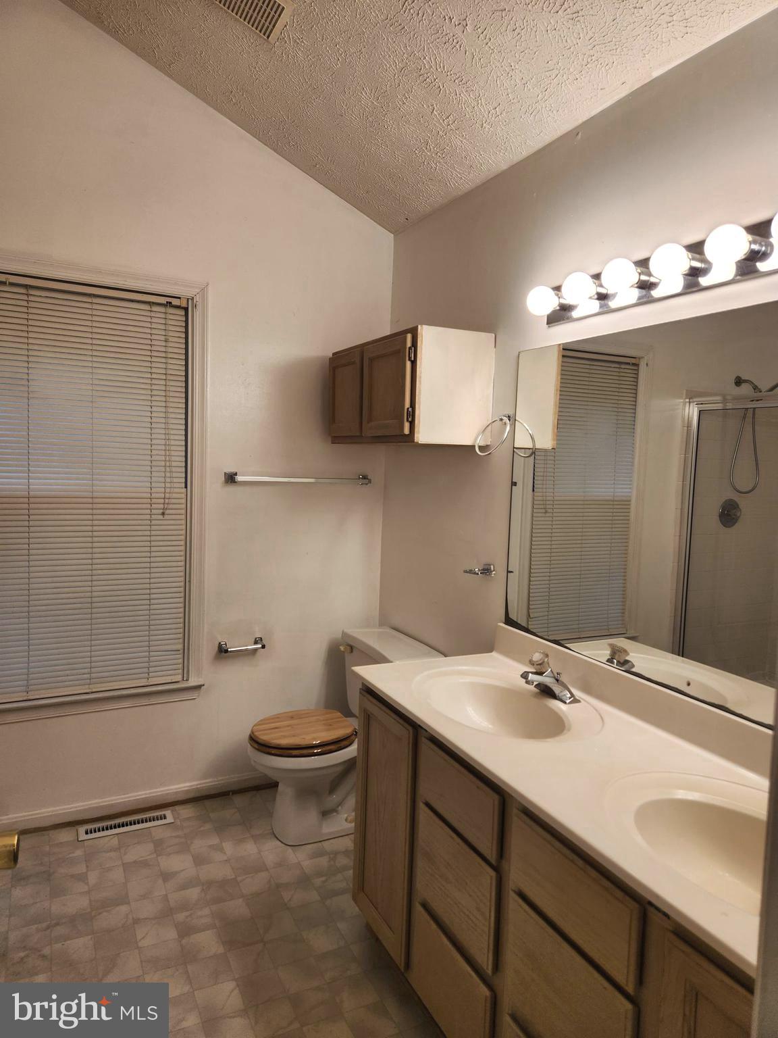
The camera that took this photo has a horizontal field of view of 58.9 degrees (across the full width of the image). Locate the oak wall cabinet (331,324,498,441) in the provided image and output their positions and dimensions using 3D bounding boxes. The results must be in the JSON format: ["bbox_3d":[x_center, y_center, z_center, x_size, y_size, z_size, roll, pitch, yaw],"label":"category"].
[{"bbox_3d":[0.051,-0.477,2.641,0.320,0.383,0.756,-1,6,-26],"label":"oak wall cabinet"}]

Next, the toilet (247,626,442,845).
[{"bbox_3d":[-0.210,0.859,2.742,0.693,0.712,0.484,-1,6,-26],"label":"toilet"}]

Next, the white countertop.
[{"bbox_3d":[0.479,0.490,1.542,0.544,0.132,1.534,-1,6,-26],"label":"white countertop"}]

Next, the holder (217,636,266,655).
[{"bbox_3d":[-0.613,0.532,2.898,0.195,0.048,0.079,-1,6,-26],"label":"holder"}]

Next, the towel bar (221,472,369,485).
[{"bbox_3d":[-0.370,-0.172,2.945,0.646,0.050,0.074,-1,6,-26],"label":"towel bar"}]

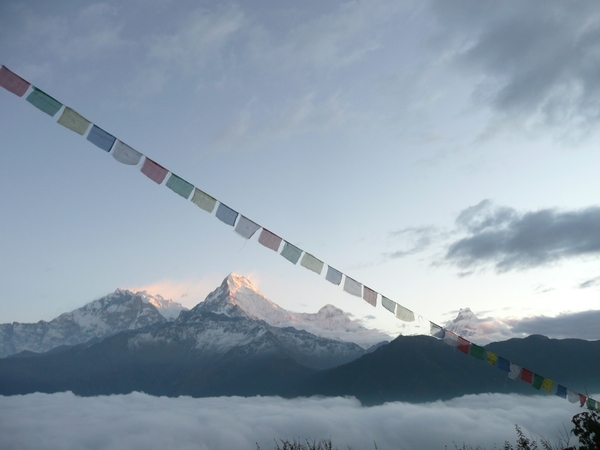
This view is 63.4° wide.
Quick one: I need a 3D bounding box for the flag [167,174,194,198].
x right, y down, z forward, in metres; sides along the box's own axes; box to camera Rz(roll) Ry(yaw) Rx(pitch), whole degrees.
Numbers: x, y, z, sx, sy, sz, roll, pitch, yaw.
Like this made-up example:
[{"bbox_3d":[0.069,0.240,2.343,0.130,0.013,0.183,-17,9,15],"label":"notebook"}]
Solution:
[{"bbox_3d":[-1.141,-0.368,4.615,0.247,0.169,0.025,33,-43,-21],"label":"flag"}]

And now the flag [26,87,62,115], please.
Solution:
[{"bbox_3d":[-2.186,-1.048,4.139,0.257,0.169,0.025,34,-43,-20],"label":"flag"}]

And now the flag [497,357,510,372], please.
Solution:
[{"bbox_3d":[2.723,1.859,6.468,0.253,0.150,0.020,26,-29,-26],"label":"flag"}]

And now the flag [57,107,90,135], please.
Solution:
[{"bbox_3d":[-1.933,-0.886,4.156,0.240,0.161,0.020,34,-33,-21],"label":"flag"}]

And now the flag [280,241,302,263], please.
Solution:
[{"bbox_3d":[-0.098,0.285,5.036,0.243,0.167,0.020,31,-32,-23],"label":"flag"}]

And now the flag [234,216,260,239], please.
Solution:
[{"bbox_3d":[-0.538,0.034,4.906,0.248,0.169,0.025,32,-42,-21],"label":"flag"}]

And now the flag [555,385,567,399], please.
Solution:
[{"bbox_3d":[3.767,2.399,6.972,0.225,0.159,0.025,26,-32,-24],"label":"flag"}]

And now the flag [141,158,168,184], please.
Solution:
[{"bbox_3d":[-1.358,-0.499,4.519,0.245,0.169,0.025,33,-43,-21],"label":"flag"}]

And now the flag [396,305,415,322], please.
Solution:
[{"bbox_3d":[1.241,1.043,5.703,0.254,0.169,0.025,29,-42,-23],"label":"flag"}]

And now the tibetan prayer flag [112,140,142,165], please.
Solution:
[{"bbox_3d":[-1.569,-0.651,4.424,0.250,0.169,0.025,33,-43,-21],"label":"tibetan prayer flag"}]

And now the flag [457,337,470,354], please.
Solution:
[{"bbox_3d":[2.064,1.519,6.124,0.237,0.157,0.020,30,-31,-23],"label":"flag"}]

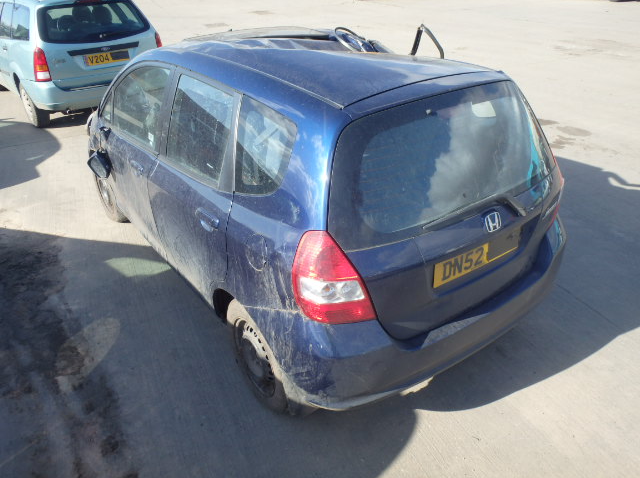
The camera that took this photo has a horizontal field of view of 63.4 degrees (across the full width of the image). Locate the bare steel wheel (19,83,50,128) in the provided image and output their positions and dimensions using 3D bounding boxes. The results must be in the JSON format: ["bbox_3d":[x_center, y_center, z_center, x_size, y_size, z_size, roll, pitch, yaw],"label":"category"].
[{"bbox_3d":[-3.650,-1.747,6.659,0.190,0.605,0.605,-23,36,-34],"label":"bare steel wheel"}]

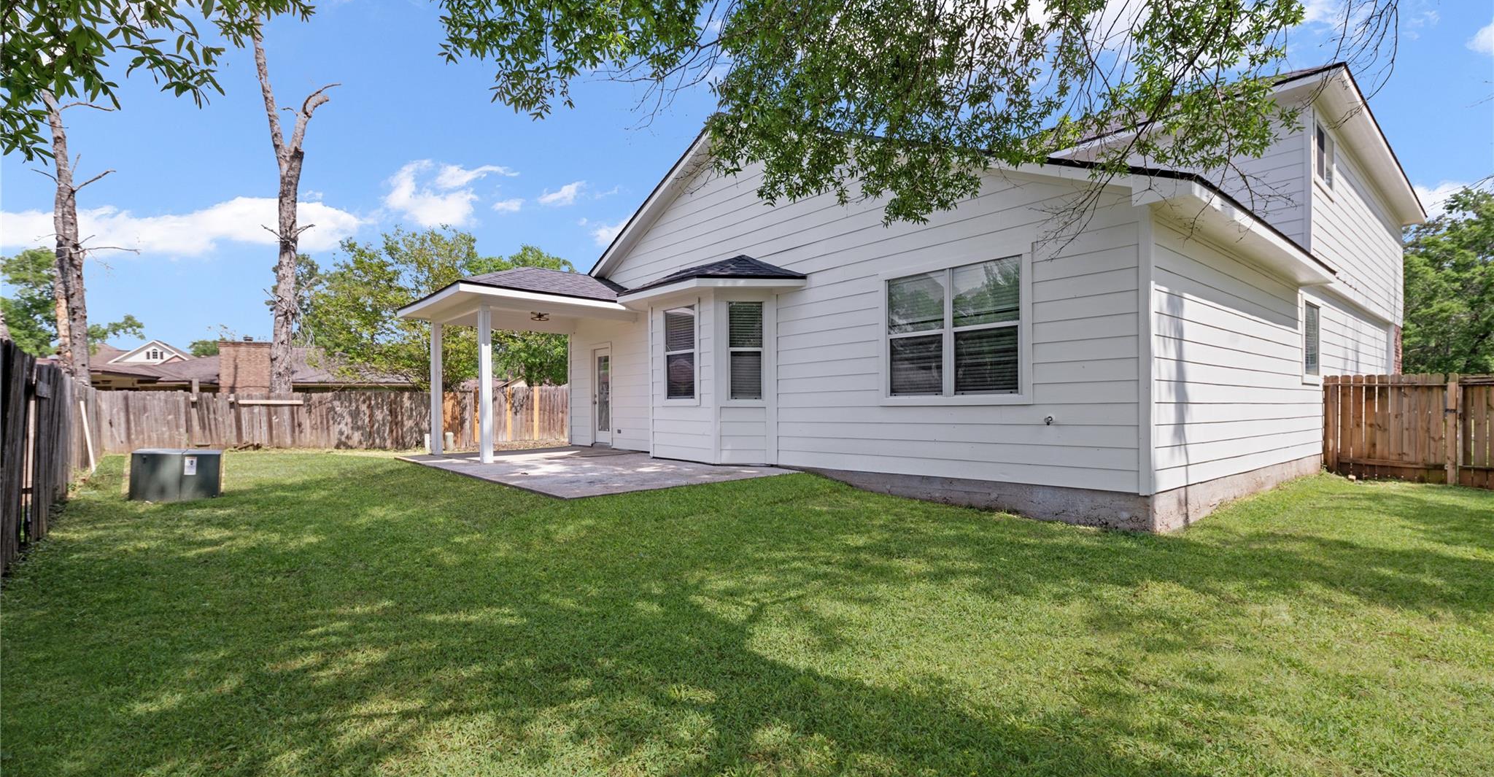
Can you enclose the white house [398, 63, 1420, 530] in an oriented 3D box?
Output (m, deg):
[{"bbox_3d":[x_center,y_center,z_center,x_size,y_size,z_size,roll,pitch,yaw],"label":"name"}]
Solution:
[{"bbox_3d":[5.723,-2.974,16.140,23.200,9.400,13.600,1,-3,-40],"label":"white house"}]

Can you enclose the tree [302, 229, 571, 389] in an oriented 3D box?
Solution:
[{"bbox_3d":[-12.200,-2.000,26.300,9.600,8.500,8.600,0,-2,-25],"label":"tree"}]

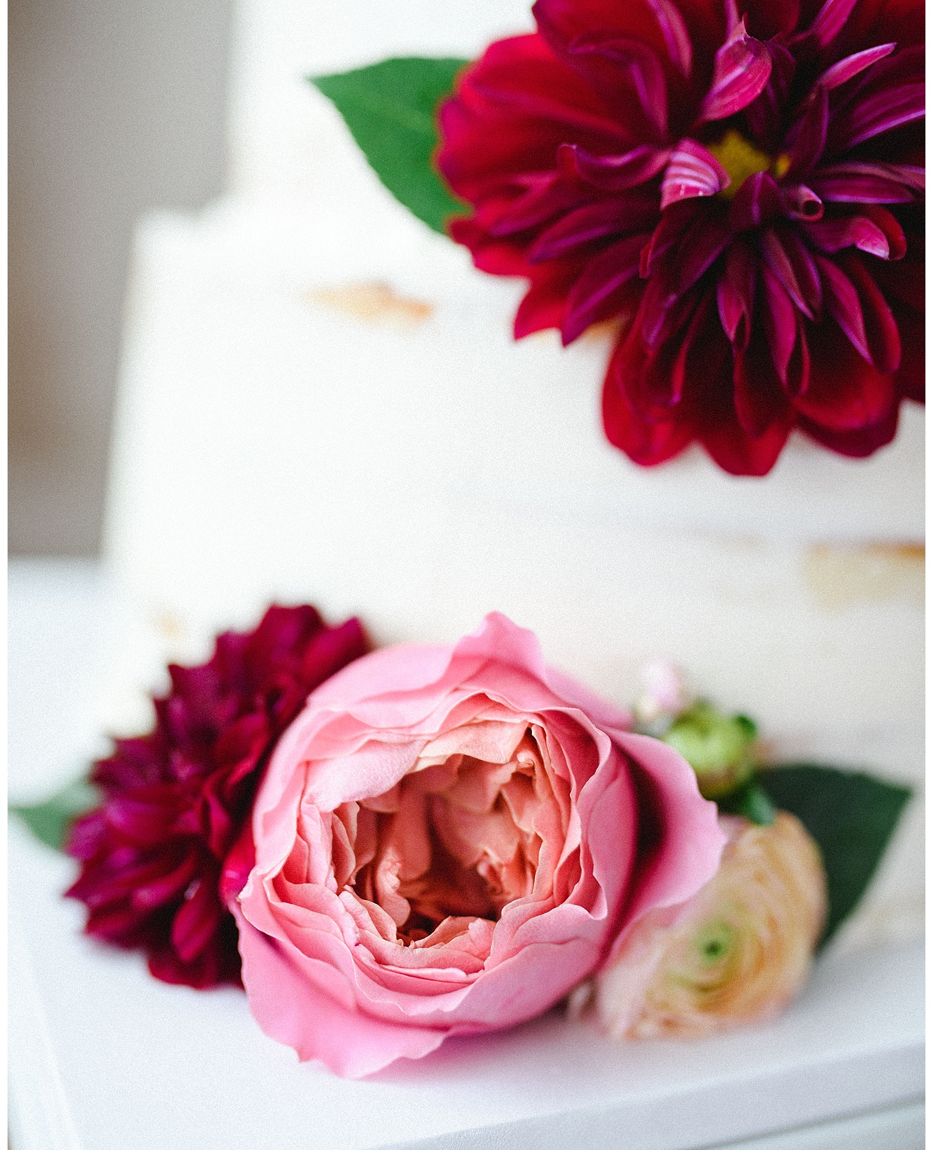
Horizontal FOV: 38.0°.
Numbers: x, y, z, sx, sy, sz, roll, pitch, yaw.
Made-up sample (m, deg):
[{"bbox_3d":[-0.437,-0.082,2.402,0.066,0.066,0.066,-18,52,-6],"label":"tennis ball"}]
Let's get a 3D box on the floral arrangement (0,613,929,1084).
[{"bbox_3d":[0.001,0.045,0.271,0.197,0.079,0.078,6,14,-2],"label":"floral arrangement"}]

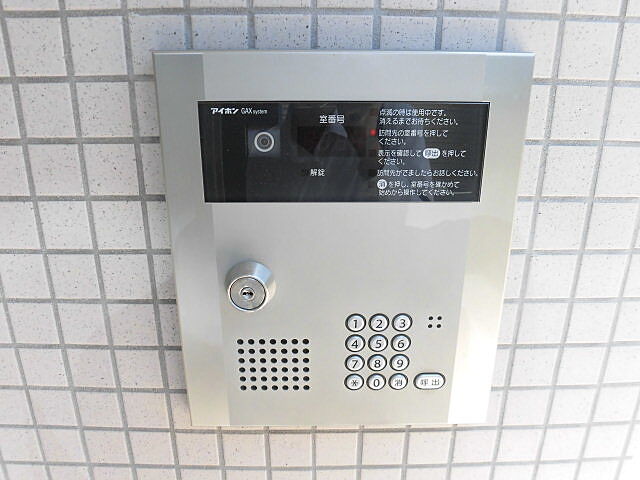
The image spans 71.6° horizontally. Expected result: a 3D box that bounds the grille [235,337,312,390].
[{"bbox_3d":[-0.044,0.122,0.435,0.069,0.059,0.006,0,18,-1],"label":"grille"}]

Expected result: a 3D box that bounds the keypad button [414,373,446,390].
[{"bbox_3d":[0.109,0.141,0.440,0.031,0.019,0.008,0,18,-1],"label":"keypad button"}]

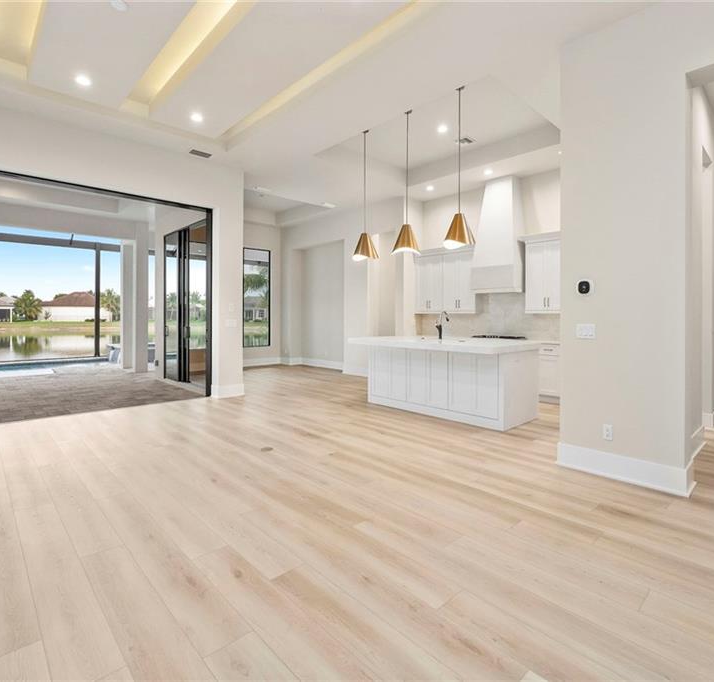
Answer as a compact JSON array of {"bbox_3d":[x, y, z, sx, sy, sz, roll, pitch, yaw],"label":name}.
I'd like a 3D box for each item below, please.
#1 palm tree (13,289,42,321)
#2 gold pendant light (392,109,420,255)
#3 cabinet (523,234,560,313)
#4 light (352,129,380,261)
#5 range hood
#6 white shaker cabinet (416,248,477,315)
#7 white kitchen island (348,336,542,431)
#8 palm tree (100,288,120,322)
[{"bbox_3d":[-57.674,-6.286,70.000,4.923,5.539,4.923,-2,3,-39],"label":"palm tree"},{"bbox_3d":[0.666,-2.122,5.355,0.397,1.957,0.397,0,2,0],"label":"gold pendant light"},{"bbox_3d":[3.029,-1.039,6.199,0.335,1.219,0.650,-2,3,-43],"label":"cabinet"},{"bbox_3d":[0.134,-2.158,5.924,0.387,1.949,0.387,0,2,0],"label":"light"},{"bbox_3d":[2.410,-1.781,6.691,0.569,1.971,0.746,-2,3,-43],"label":"range hood"},{"bbox_3d":[1.752,-1.128,7.566,0.335,1.224,1.328,-2,3,-43],"label":"white shaker cabinet"},{"bbox_3d":[1.109,0.482,5.463,1.160,0.930,2.310,-2,3,-43],"label":"white kitchen island"},{"bbox_3d":[-43.168,-6.242,70.000,4.572,5.978,4.572,-1,3,-32],"label":"palm tree"}]

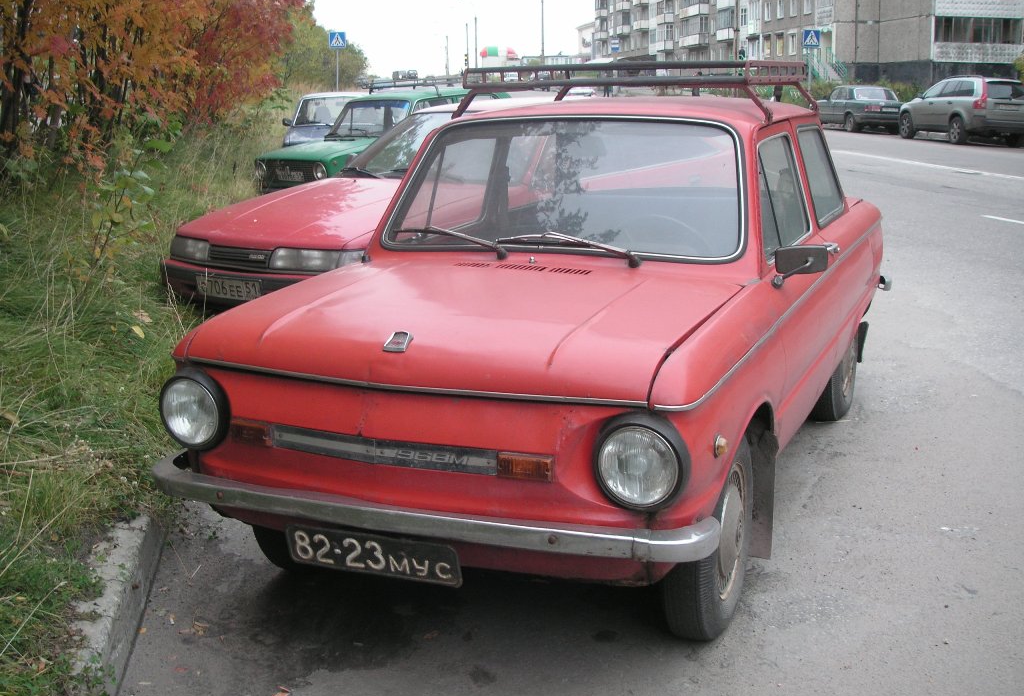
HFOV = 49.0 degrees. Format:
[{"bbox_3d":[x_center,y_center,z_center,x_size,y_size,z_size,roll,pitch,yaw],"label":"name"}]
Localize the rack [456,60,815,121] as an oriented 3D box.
[{"bbox_3d":[0.504,-0.957,4.206,1.120,0.206,1.020,5,14,23],"label":"rack"}]

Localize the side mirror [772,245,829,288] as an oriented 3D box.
[{"bbox_3d":[0.864,-0.247,3.360,0.175,0.130,0.070,3,13,15],"label":"side mirror"}]

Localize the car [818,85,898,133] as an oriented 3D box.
[{"bbox_3d":[11.579,-7.958,37.189,1.800,1.450,4.840,-1,13,-4],"label":"car"}]

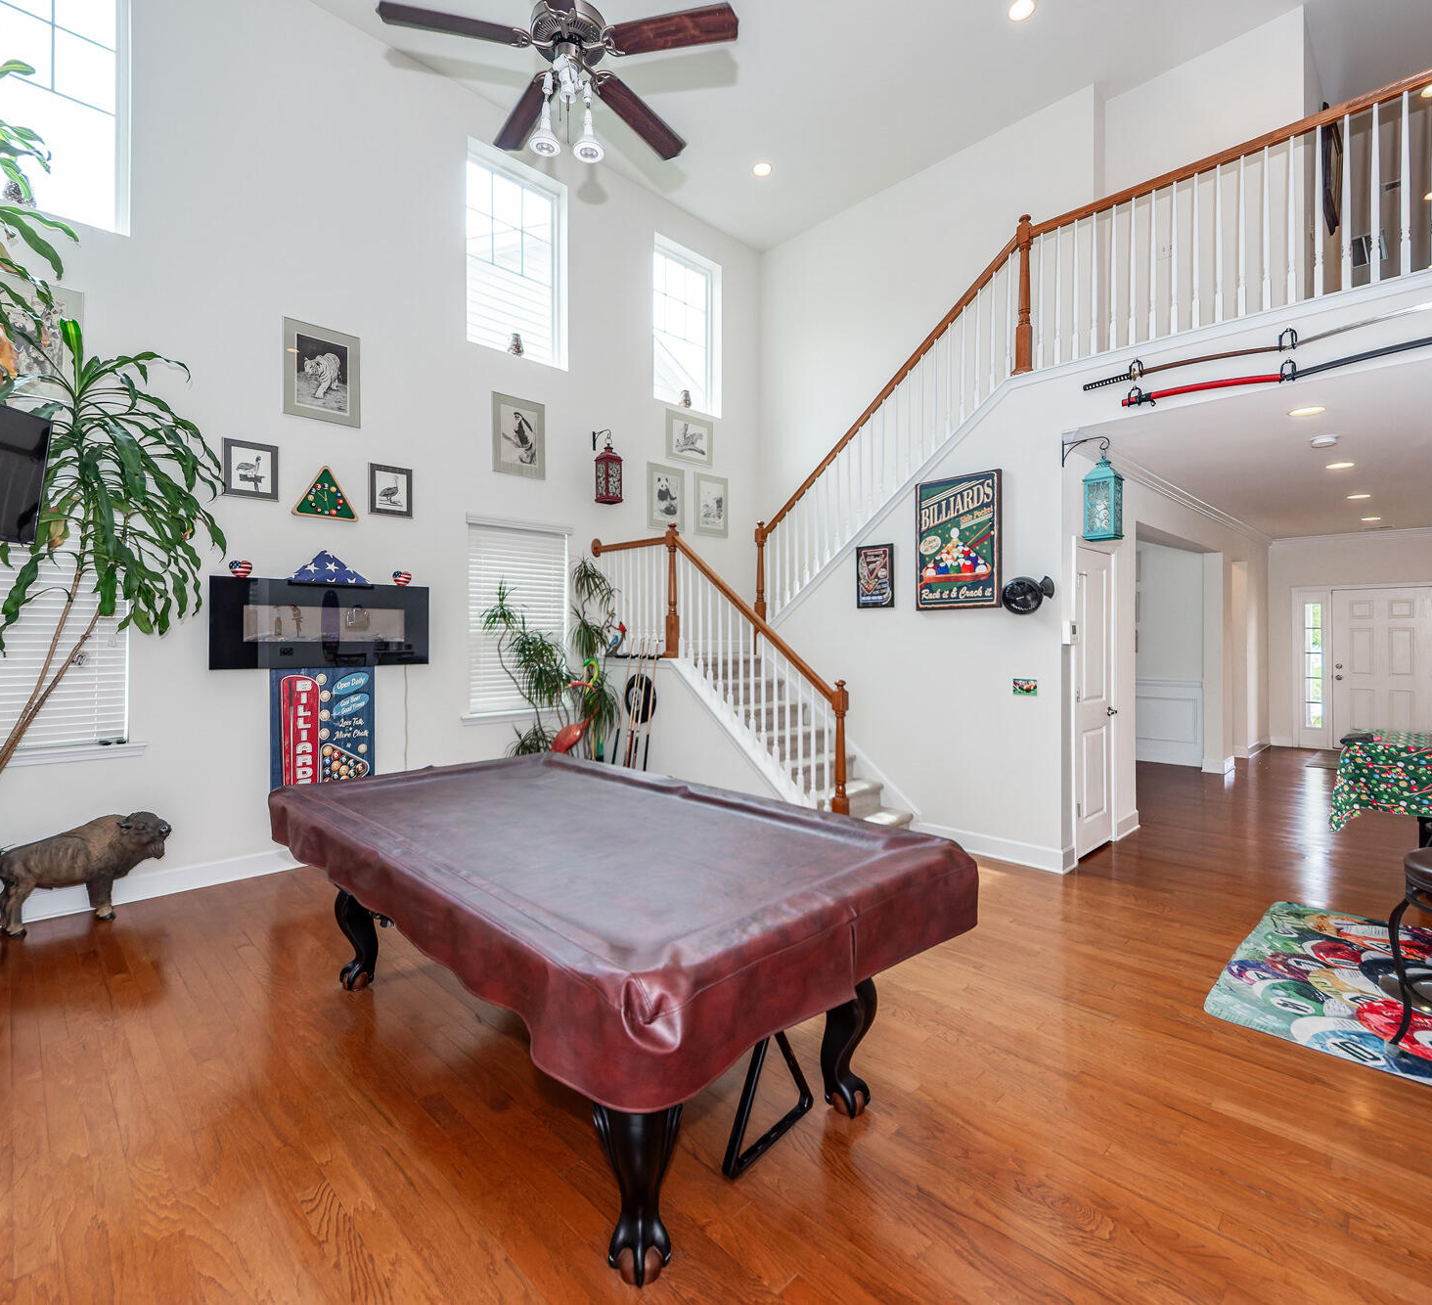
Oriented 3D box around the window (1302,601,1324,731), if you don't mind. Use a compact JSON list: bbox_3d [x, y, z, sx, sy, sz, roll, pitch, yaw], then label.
[{"bbox_3d":[7.855,0.174,8.575,0.050,1.664,0.206,-1,1,-44],"label":"window"}]

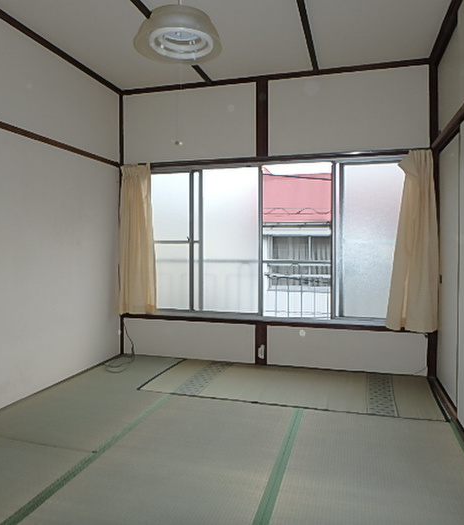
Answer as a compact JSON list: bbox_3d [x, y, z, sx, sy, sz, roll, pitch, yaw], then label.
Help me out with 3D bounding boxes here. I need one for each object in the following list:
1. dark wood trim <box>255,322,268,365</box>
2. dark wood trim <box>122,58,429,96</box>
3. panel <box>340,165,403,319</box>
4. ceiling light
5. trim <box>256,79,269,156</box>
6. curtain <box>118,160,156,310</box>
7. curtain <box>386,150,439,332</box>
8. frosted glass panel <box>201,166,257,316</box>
[{"bbox_3d":[0.254,0.705,3.667,0.105,0.355,0.039,1,2,16],"label":"dark wood trim"},{"bbox_3d":[0.242,-1.580,3.646,2.675,0.043,0.040,1,1,16],"label":"dark wood trim"},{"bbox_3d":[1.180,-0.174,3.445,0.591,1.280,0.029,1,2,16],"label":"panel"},{"bbox_3d":[-0.242,-1.047,1.929,0.400,0.130,0.400,0,2,0],"label":"ceiling light"},{"bbox_3d":[0.263,-1.234,3.663,0.106,0.649,0.040,1,1,16],"label":"trim"},{"bbox_3d":[-0.864,-0.204,3.874,0.364,1.369,0.108,1,2,16],"label":"curtain"},{"bbox_3d":[1.363,-0.163,3.224,0.355,1.359,0.118,1,2,16],"label":"curtain"},{"bbox_3d":[-0.018,-0.193,3.776,0.537,1.276,0.030,1,2,16],"label":"frosted glass panel"}]

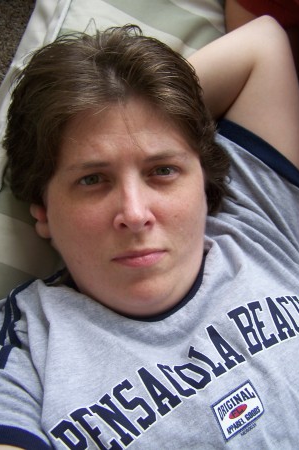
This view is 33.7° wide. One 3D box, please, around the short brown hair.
[{"bbox_3d":[-0.031,-0.103,0.510,0.215,0.175,0.205,-7,92,-2],"label":"short brown hair"}]

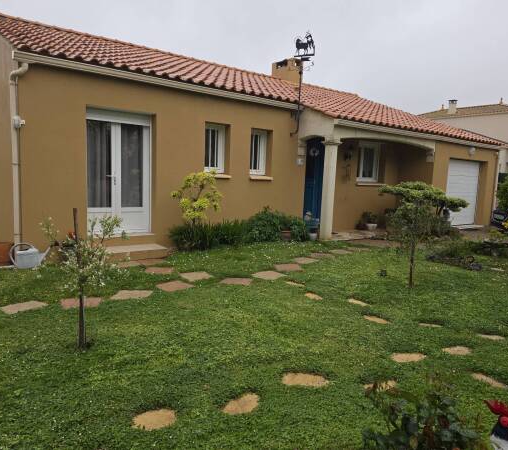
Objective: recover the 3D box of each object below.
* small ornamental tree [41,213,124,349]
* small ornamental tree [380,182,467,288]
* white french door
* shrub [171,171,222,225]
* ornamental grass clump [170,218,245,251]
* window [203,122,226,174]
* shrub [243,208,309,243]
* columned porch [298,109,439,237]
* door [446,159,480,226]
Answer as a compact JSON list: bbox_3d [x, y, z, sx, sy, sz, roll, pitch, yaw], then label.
[{"bbox_3d":[-1.402,0.446,3.260,0.660,1.170,0.620,-1,7,-23],"label":"small ornamental tree"},{"bbox_3d":[2.299,0.143,5.440,1.050,1.450,1.000,5,7,23],"label":"small ornamental tree"},{"bbox_3d":[-2.407,-0.912,7.163,1.200,2.160,0.120,-3,8,-36],"label":"white french door"},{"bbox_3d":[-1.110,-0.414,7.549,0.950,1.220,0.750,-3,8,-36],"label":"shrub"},{"bbox_3d":[-0.925,0.218,7.880,1.500,0.550,0.650,-3,8,-36],"label":"ornamental grass clump"},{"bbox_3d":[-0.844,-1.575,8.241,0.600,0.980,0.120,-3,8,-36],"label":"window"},{"bbox_3d":[0.520,-0.009,8.822,1.550,0.780,0.750,-3,8,-36],"label":"shrub"},{"bbox_3d":[2.932,-1.139,10.113,4.200,2.600,1.300,-3,8,-36],"label":"columned porch"},{"bbox_3d":[6.416,-0.991,12.414,2.380,2.030,0.100,-3,8,-36],"label":"door"}]

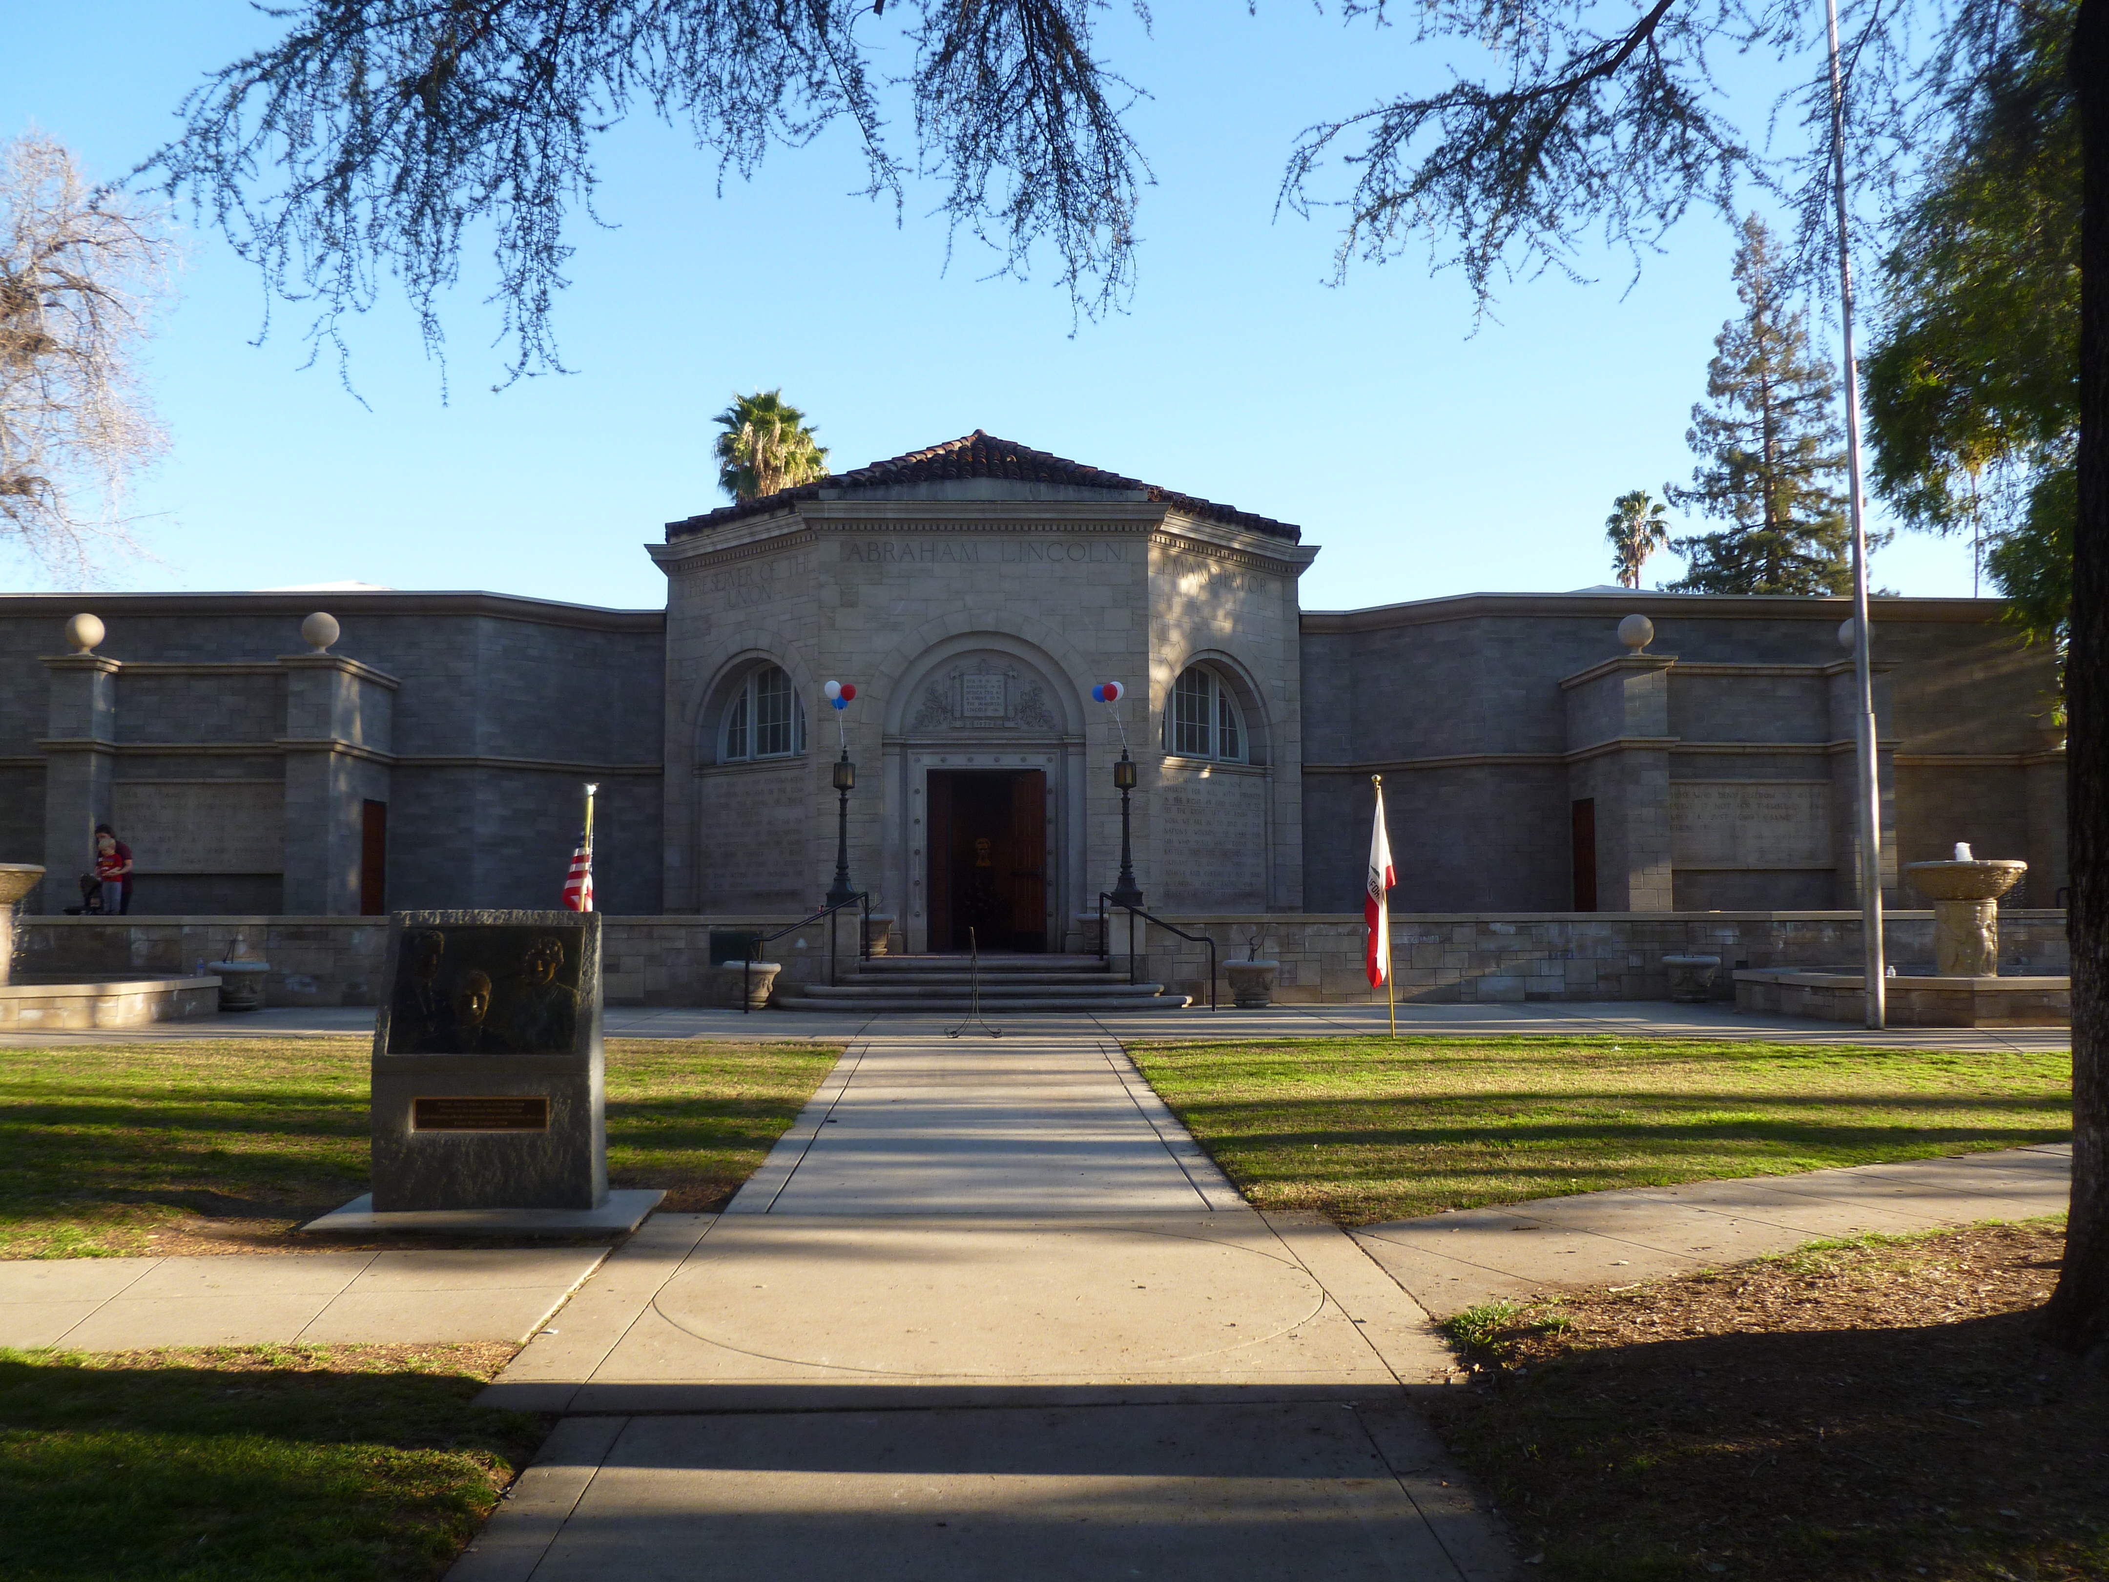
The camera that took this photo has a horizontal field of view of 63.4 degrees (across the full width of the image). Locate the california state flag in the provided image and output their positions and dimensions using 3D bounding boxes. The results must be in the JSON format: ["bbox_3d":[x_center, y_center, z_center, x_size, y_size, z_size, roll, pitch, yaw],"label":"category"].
[{"bbox_3d":[2.929,0.859,15.330,0.270,1.780,0.200,0,-4,-2],"label":"california state flag"}]

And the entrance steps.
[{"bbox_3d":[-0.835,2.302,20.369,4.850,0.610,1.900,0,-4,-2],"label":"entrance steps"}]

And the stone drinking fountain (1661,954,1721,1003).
[{"bbox_3d":[7.875,2.324,21.121,0.710,0.600,0.710,0,-4,-2],"label":"stone drinking fountain"}]

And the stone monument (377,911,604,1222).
[{"bbox_3d":[-2.534,1.203,7.731,0.972,1.330,0.310,0,-4,-4],"label":"stone monument"}]

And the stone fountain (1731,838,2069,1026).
[{"bbox_3d":[10.615,1.629,19.965,5.000,1.900,4.200,0,-4,-2],"label":"stone fountain"}]

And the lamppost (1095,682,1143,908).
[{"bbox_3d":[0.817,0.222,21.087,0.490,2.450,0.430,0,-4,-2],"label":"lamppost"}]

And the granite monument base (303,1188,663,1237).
[{"bbox_3d":[-2.469,1.881,7.561,1.370,0.055,0.970,0,-4,-4],"label":"granite monument base"}]

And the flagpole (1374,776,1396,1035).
[{"bbox_3d":[2.980,1.031,15.334,0.090,2.380,0.090,-2,-4,-2],"label":"flagpole"}]

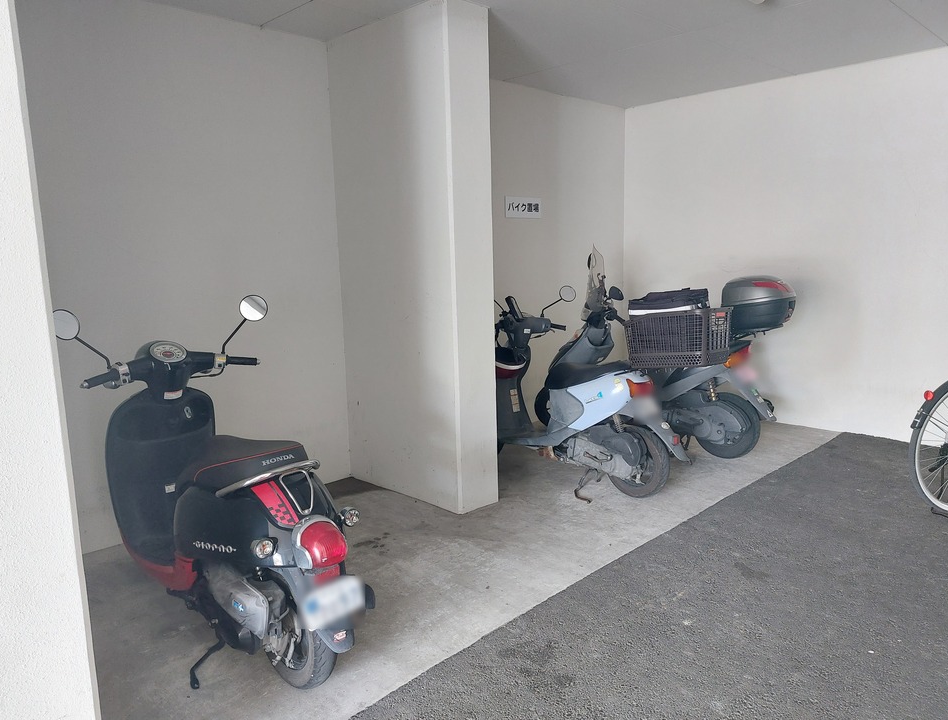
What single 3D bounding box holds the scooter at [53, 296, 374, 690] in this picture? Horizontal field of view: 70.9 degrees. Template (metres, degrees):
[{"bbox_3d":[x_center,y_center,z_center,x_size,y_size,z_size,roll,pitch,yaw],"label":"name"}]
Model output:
[{"bbox_3d":[-0.967,0.405,2.425,0.790,1.210,1.660,-10,12,-43],"label":"scooter"}]

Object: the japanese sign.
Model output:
[{"bbox_3d":[0.394,-1.164,5.095,0.410,0.155,0.020,-10,12,-43],"label":"japanese sign"}]

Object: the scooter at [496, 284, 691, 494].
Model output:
[{"bbox_3d":[0.541,0.149,4.011,0.720,1.156,1.670,-10,12,-43],"label":"scooter"}]

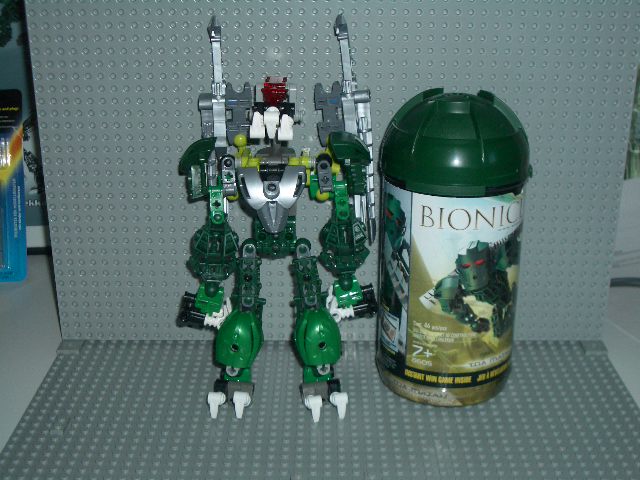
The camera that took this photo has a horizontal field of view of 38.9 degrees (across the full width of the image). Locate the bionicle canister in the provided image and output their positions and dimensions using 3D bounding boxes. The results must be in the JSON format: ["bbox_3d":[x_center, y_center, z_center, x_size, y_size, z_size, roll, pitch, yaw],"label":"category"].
[{"bbox_3d":[0.082,0.002,0.568,0.090,0.190,0.090,0,20,0],"label":"bionicle canister"}]

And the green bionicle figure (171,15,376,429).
[{"bbox_3d":[-0.026,-0.013,0.538,0.122,0.238,0.075,0,20,0],"label":"green bionicle figure"}]

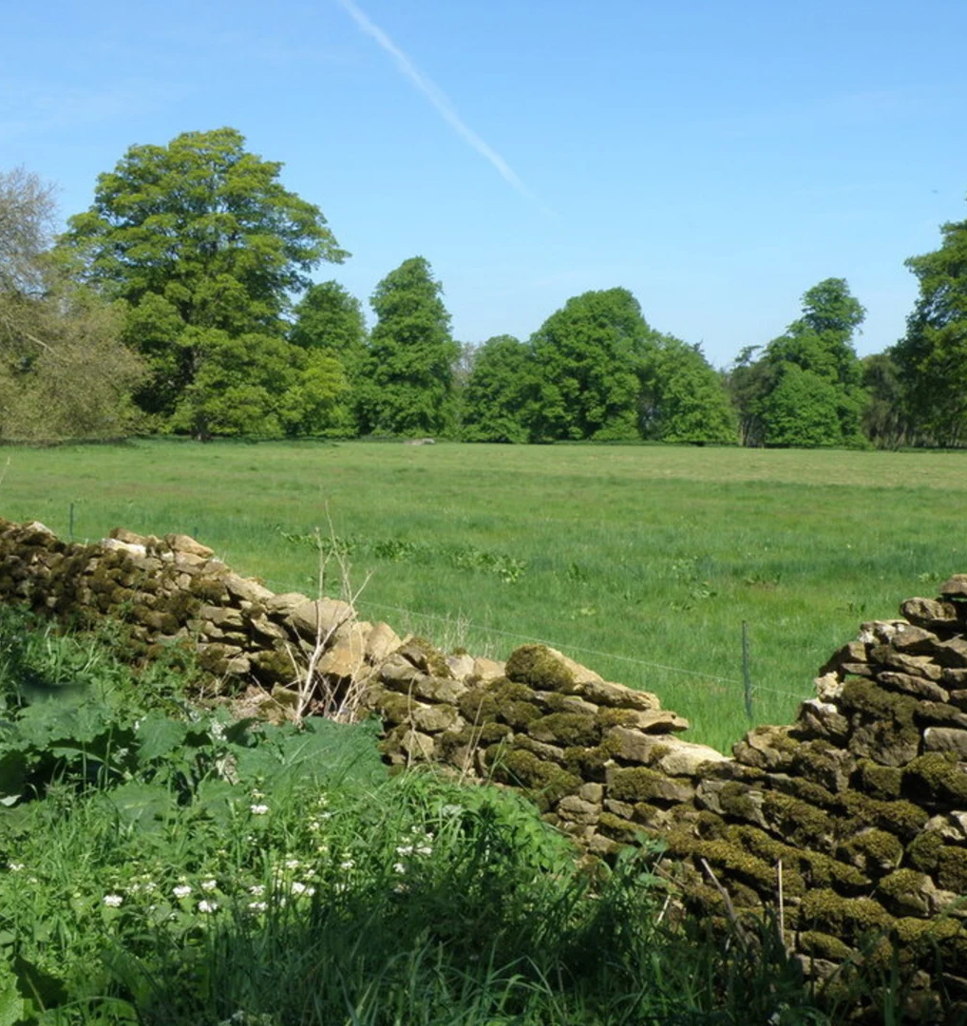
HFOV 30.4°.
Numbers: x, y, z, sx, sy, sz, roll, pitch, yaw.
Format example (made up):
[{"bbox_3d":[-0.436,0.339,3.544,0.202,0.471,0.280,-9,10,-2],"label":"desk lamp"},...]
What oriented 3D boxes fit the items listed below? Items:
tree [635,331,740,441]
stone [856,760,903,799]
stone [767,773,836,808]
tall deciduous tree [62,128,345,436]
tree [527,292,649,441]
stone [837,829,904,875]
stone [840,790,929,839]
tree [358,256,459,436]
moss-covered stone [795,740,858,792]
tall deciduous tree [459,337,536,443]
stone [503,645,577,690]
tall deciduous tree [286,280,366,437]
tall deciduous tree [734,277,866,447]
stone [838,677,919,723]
[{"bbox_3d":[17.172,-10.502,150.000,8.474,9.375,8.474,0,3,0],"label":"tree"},{"bbox_3d":[0.948,0.636,4.250,0.115,0.080,0.115,-3,4,-41],"label":"stone"},{"bbox_3d":[0.789,0.691,4.420,0.130,0.072,0.165,-3,4,-41],"label":"stone"},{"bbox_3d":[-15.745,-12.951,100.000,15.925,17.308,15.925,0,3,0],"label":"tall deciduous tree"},{"bbox_3d":[8.989,-12.901,155.000,10.400,13.300,10.000,0,3,0],"label":"tree"},{"bbox_3d":[1.054,0.919,4.830,0.150,0.120,0.180,-2,3,-31],"label":"stone"},{"bbox_3d":[1.082,0.814,4.800,0.180,0.120,0.250,-2,3,-31],"label":"stone"},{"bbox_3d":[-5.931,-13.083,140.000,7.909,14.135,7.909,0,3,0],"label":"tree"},{"bbox_3d":[0.840,0.624,4.380,0.130,0.115,0.150,-3,4,-41],"label":"moss-covered stone"},{"bbox_3d":[1.219,-10.922,156.000,7.000,9.500,7.000,0,3,0],"label":"tall deciduous tree"},{"bbox_3d":[0.203,0.545,6.300,0.200,0.155,0.270,-2,3,-31],"label":"stone"},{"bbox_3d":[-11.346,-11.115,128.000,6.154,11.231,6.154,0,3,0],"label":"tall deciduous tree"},{"bbox_3d":[26.193,-12.456,147.000,10.600,13.900,9.500,0,3,0],"label":"tall deciduous tree"},{"bbox_3d":[1.093,0.517,4.900,0.180,0.115,0.230,-2,3,-31],"label":"stone"}]

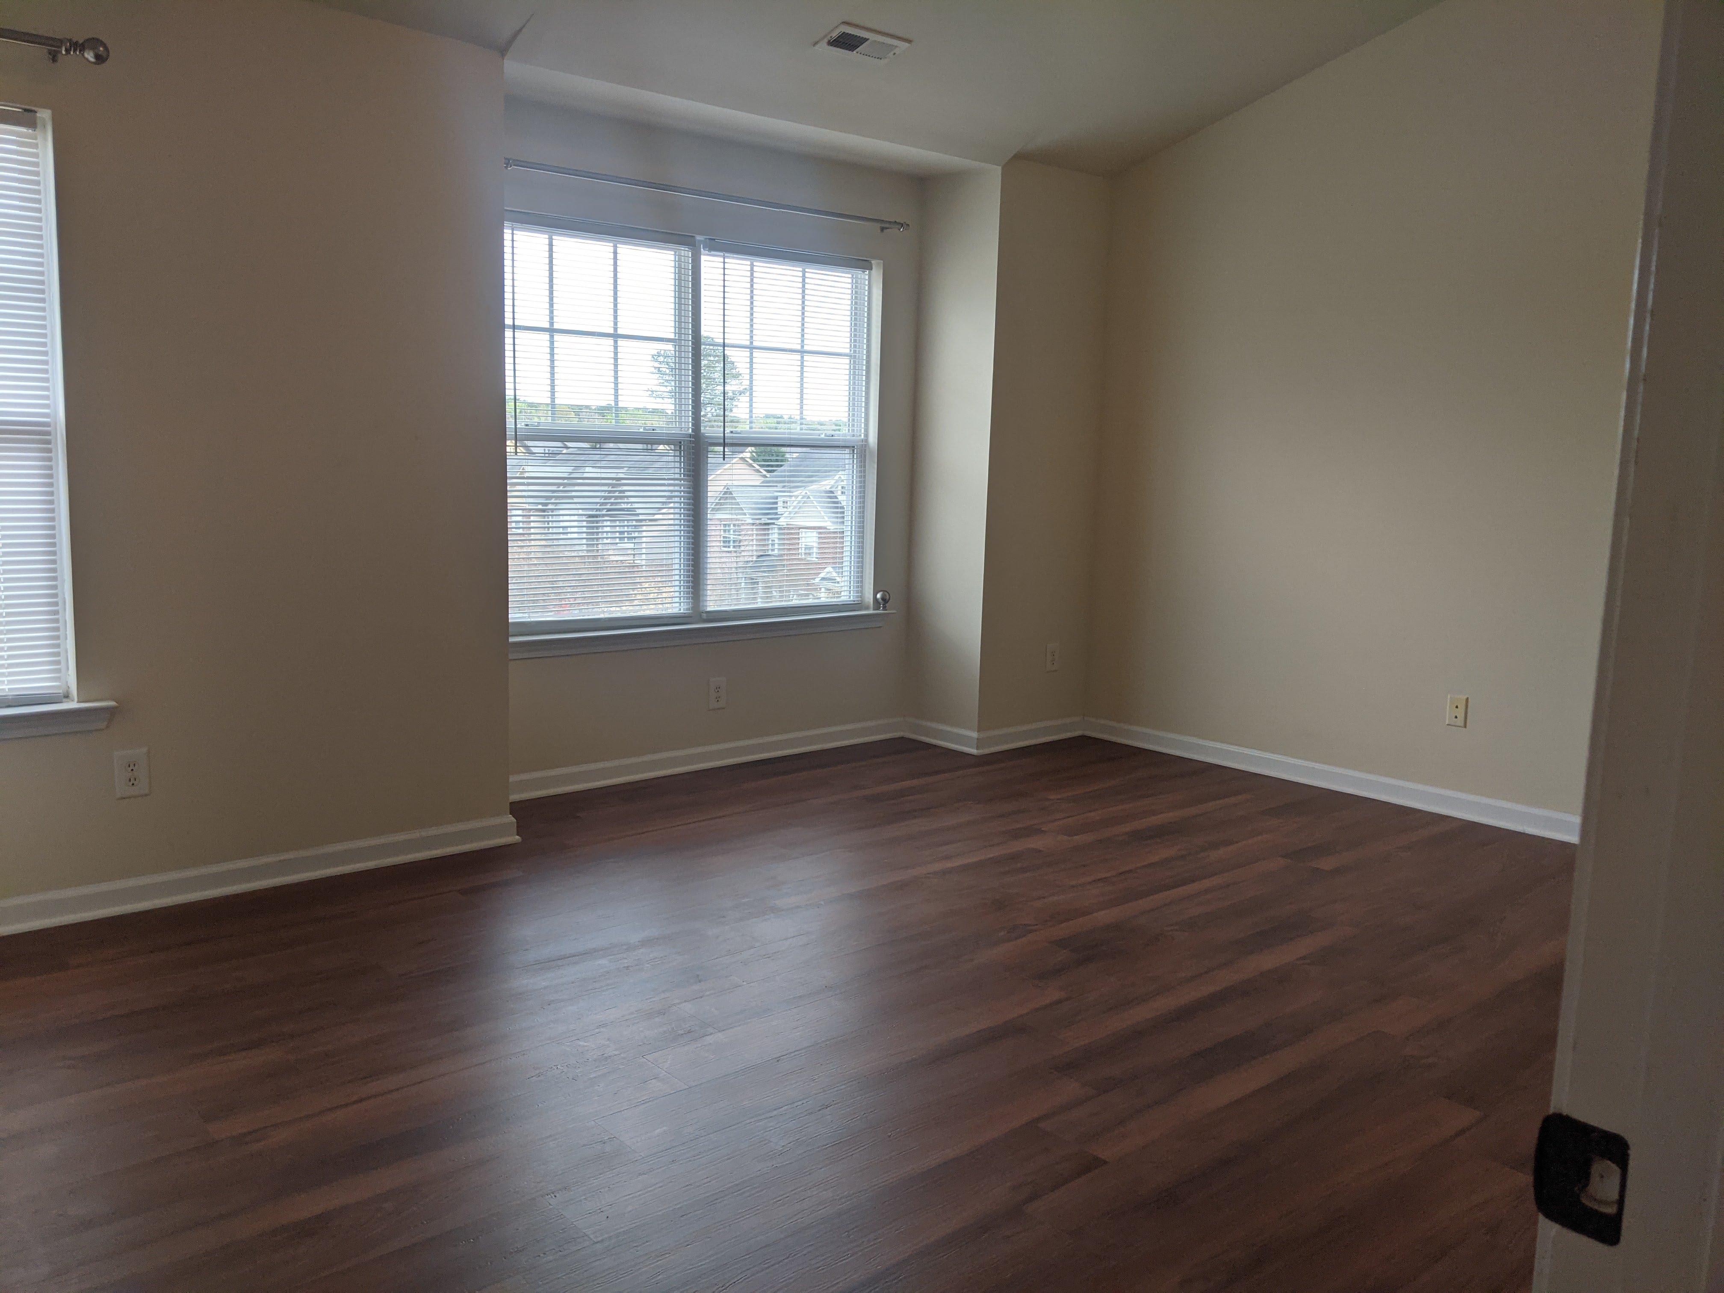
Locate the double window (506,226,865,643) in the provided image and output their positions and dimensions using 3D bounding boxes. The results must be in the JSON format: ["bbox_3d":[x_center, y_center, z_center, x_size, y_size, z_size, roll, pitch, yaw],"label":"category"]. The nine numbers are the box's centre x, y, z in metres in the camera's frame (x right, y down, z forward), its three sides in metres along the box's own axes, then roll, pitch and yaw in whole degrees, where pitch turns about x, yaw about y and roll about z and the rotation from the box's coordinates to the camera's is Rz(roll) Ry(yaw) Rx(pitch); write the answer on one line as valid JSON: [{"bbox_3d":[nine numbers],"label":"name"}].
[{"bbox_3d":[-0.626,-0.833,5.261,1.770,1.475,0.110,-5,10,-40],"label":"double window"}]

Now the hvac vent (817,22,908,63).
[{"bbox_3d":[0.008,-1.903,4.245,0.290,0.025,0.152,-5,-5,-40],"label":"hvac vent"}]

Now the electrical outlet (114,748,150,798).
[{"bbox_3d":[-1.938,0.338,3.577,0.080,0.127,0.012,-5,10,-40],"label":"electrical outlet"}]

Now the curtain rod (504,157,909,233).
[{"bbox_3d":[-0.550,-1.681,5.062,1.900,0.050,0.110,-5,10,-40],"label":"curtain rod"}]

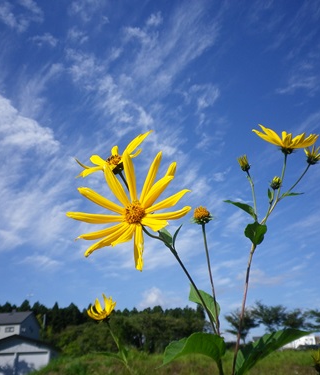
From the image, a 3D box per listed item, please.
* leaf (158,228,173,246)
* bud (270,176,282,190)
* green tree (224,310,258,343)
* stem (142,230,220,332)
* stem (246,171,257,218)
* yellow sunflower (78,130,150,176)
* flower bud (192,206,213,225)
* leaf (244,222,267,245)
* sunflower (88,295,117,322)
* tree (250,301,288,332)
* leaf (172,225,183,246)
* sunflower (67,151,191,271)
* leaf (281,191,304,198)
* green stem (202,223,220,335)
[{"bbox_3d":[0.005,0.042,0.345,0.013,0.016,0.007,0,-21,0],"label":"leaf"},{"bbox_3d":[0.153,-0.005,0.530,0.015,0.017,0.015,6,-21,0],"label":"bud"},{"bbox_3d":[8.981,15.650,45.000,3.700,4.250,3.700,0,-21,0],"label":"green tree"},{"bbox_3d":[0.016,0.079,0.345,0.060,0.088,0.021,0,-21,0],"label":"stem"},{"bbox_3d":[0.118,0.009,0.520,0.006,0.060,0.005,-10,-15,0],"label":"stem"},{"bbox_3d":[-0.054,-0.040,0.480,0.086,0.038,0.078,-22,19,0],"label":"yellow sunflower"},{"bbox_3d":[0.038,0.025,0.365,0.018,0.017,0.018,-1,-21,0],"label":"flower bud"},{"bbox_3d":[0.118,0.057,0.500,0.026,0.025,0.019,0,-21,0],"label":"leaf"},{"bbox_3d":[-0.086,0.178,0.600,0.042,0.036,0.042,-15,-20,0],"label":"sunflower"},{"bbox_3d":[11.976,15.200,45.000,4.000,5.100,4.000,0,-21,0],"label":"tree"},{"bbox_3d":[0.015,0.042,0.355,0.007,0.021,0.008,18,-14,0],"label":"leaf"},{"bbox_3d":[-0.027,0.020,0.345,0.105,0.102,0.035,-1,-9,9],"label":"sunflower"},{"bbox_3d":[0.170,0.009,0.520,0.030,0.008,0.012,-1,-21,0],"label":"leaf"},{"bbox_3d":[0.046,0.081,0.360,0.007,0.104,0.006,-8,-13,0],"label":"green stem"}]

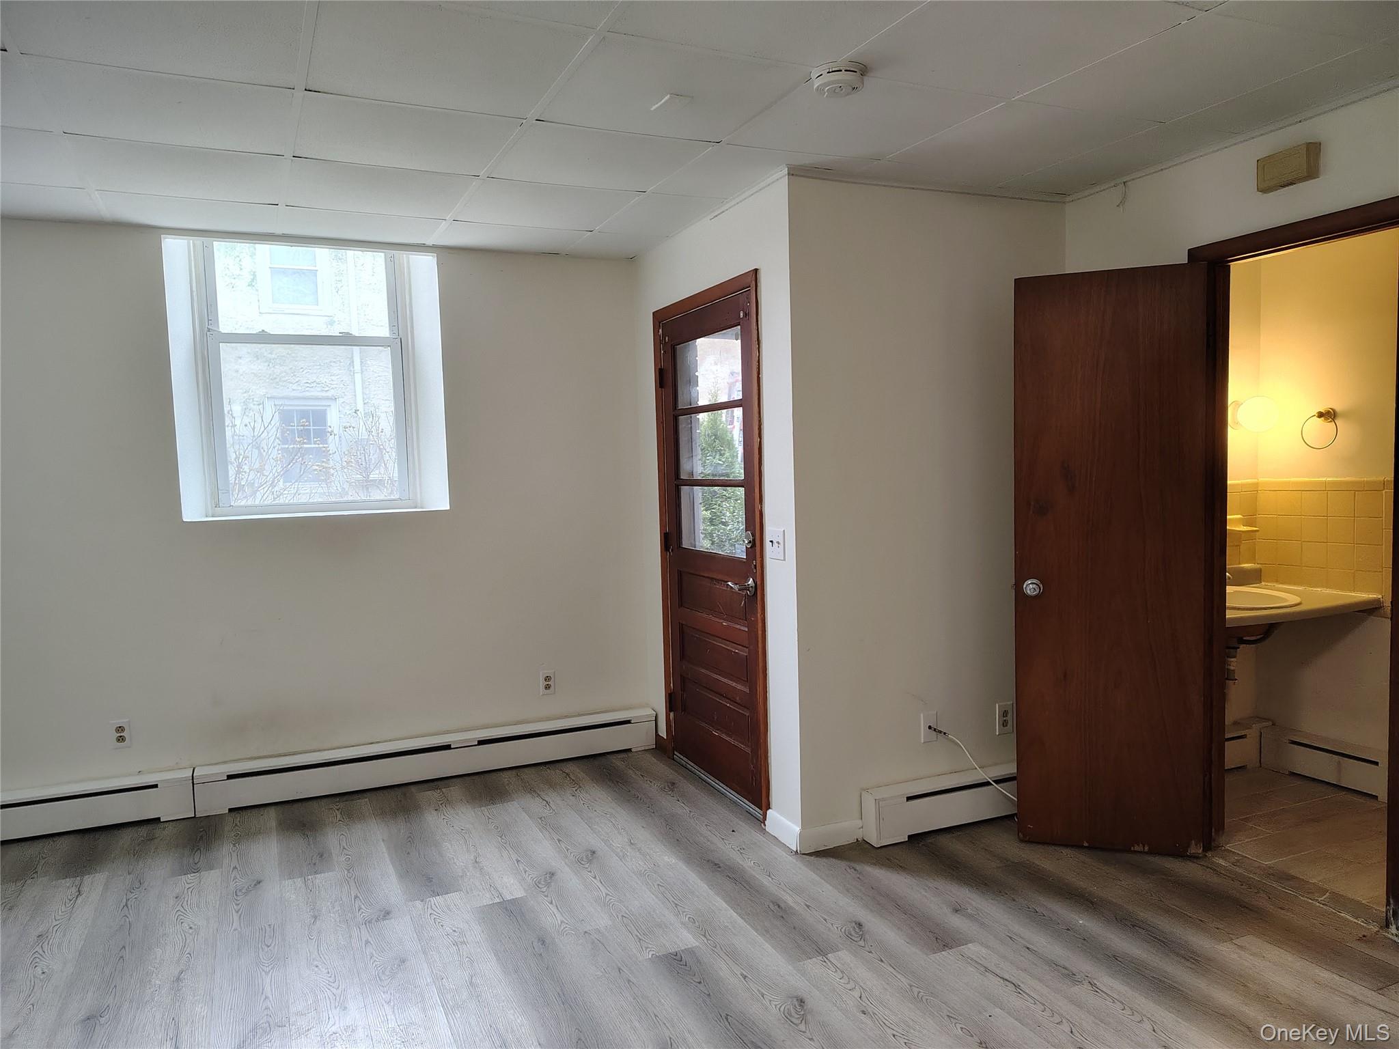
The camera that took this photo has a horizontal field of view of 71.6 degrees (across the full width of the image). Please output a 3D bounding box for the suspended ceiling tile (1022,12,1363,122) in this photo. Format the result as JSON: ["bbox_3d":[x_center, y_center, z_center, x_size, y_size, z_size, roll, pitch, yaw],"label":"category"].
[{"bbox_3d":[1.288,-1.212,2.595,0.603,0.018,0.600,-3,4,-25],"label":"suspended ceiling tile"}]

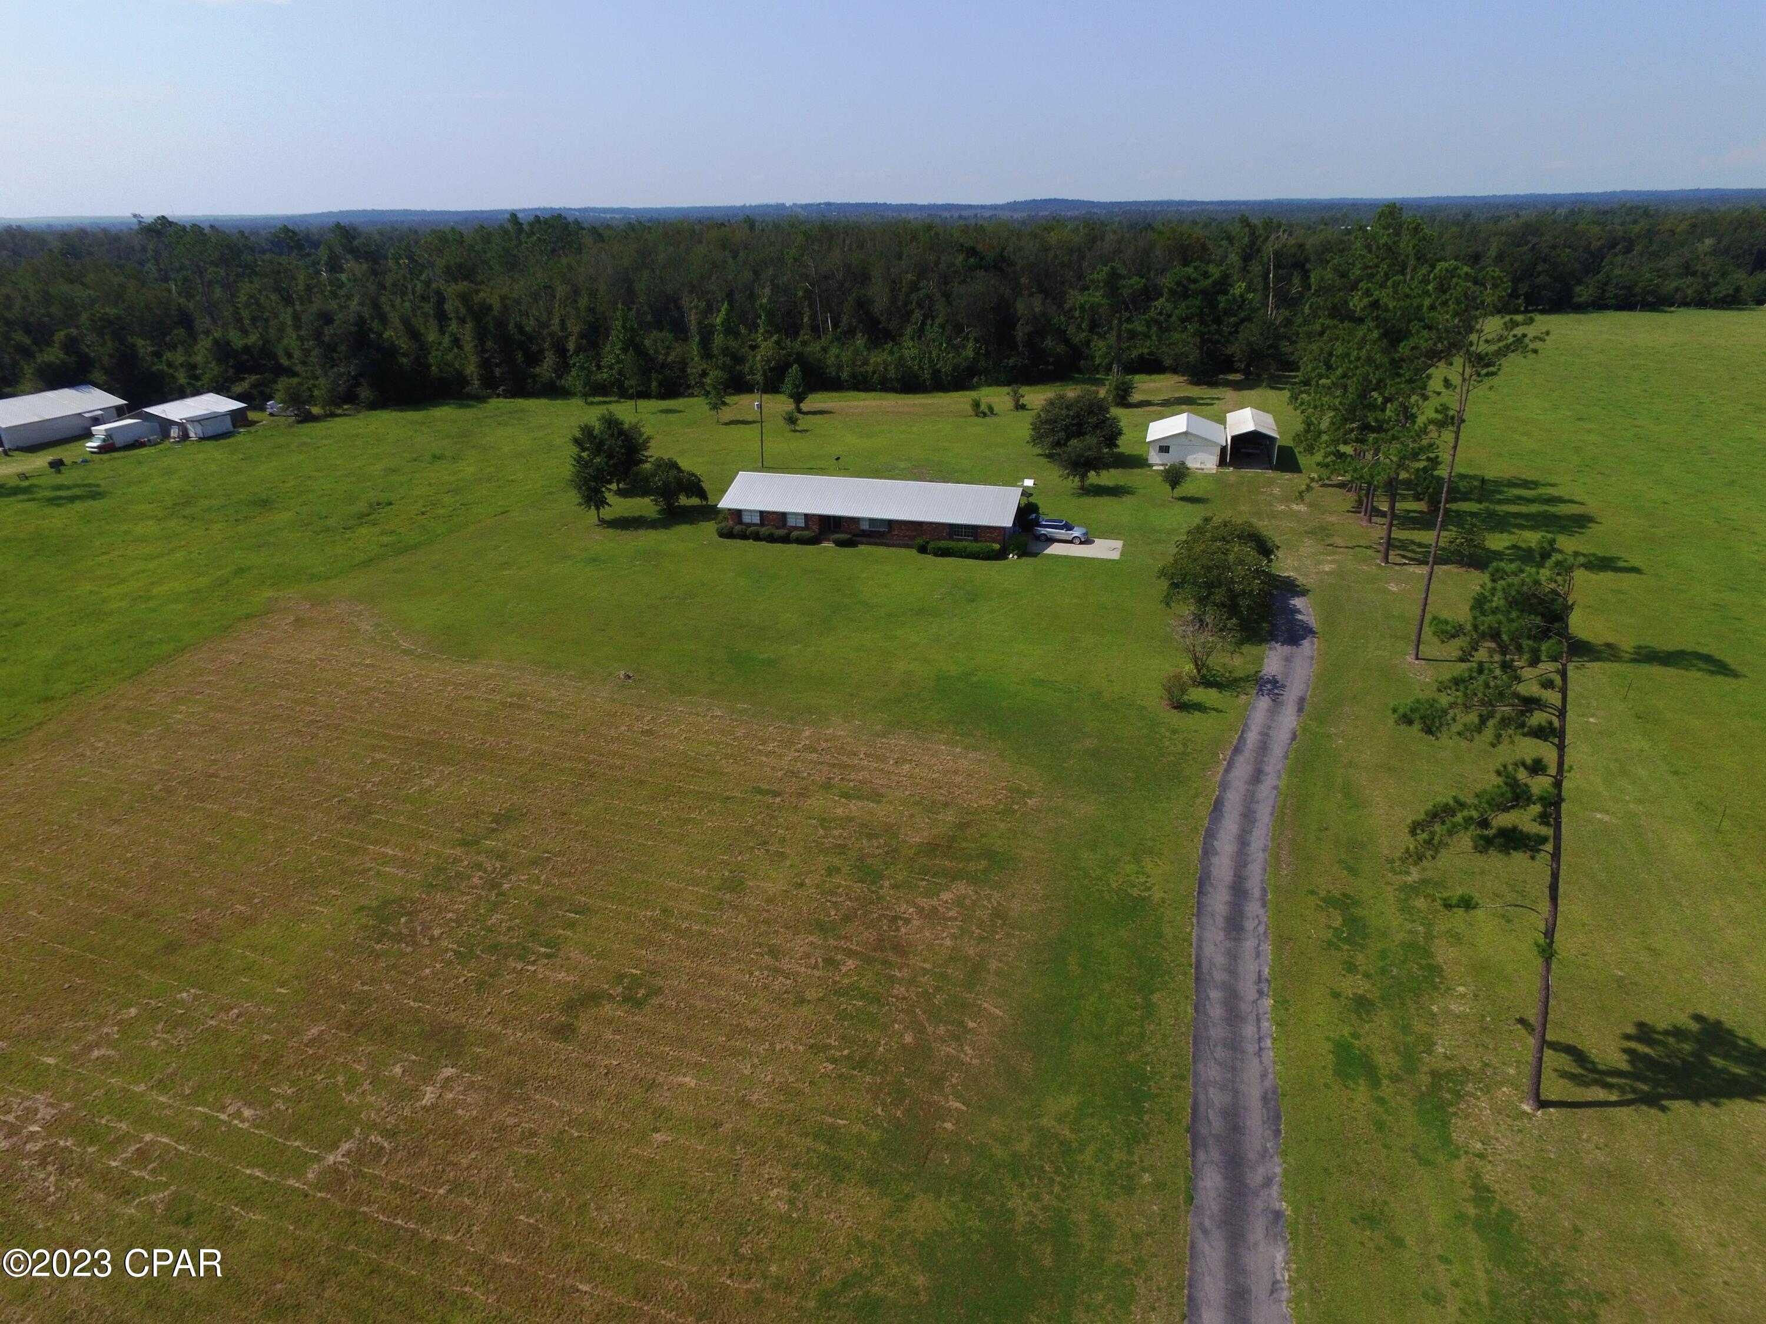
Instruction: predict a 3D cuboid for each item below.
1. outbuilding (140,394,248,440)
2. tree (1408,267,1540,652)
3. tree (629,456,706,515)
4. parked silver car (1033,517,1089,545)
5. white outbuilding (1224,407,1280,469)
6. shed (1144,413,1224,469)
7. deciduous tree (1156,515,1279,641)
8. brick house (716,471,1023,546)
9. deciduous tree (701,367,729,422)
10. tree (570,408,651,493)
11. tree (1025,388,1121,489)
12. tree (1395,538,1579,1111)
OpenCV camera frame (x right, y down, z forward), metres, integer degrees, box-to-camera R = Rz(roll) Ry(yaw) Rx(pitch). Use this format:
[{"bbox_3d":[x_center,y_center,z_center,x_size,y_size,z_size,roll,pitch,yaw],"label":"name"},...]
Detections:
[{"bbox_3d":[-98.129,-34.946,144.776,8.600,4.000,12.500,4,25,10],"label":"outbuilding"},{"bbox_3d":[34.836,-11.286,62.898,7.200,24.200,7.000,-1,24,0],"label":"tree"},{"bbox_3d":[-21.468,-17.916,102.290,7.600,5.600,7.200,-1,24,0],"label":"tree"},{"bbox_3d":[16.324,-11.846,92.143,4.800,1.800,1.950,6,25,16],"label":"parked silver car"},{"bbox_3d":[44.320,-27.297,122.873,5.350,4.100,13.500,6,25,15],"label":"white outbuilding"},{"bbox_3d":[35.755,-26.216,120.463,8.500,4.330,10.800,6,25,15],"label":"shed"},{"bbox_3d":[24.626,-6.571,74.477,8.600,6.400,9.500,-1,24,0],"label":"deciduous tree"},{"bbox_3d":[-0.601,-14.875,96.088,27.200,4.560,11.100,6,25,14],"label":"brick house"},{"bbox_3d":[-23.631,-37.740,144.019,3.800,7.700,3.800,-1,24,0],"label":"deciduous tree"},{"bbox_3d":[-28.400,-21.537,106.319,8.400,9.100,8.000,-1,24,0],"label":"tree"},{"bbox_3d":[20.843,-24.520,110.242,10.000,10.000,9.800,-1,24,0],"label":"tree"},{"bbox_3d":[19.381,5.337,32.438,5.800,19.200,5.800,-1,24,0],"label":"tree"}]

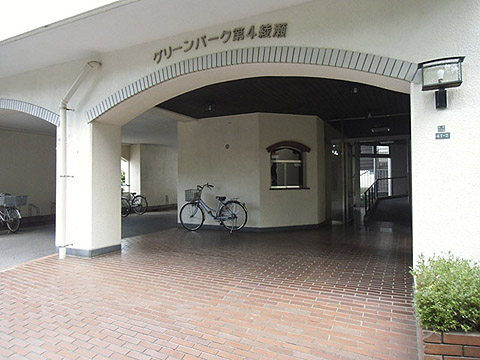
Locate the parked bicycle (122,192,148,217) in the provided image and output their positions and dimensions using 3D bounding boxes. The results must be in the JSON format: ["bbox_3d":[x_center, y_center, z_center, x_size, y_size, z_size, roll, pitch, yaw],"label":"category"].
[{"bbox_3d":[-4.007,0.750,12.003,1.760,1.060,0.550,-1,0,26],"label":"parked bicycle"}]

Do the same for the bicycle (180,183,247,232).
[{"bbox_3d":[-0.627,0.656,7.683,1.760,1.110,0.560,-1,0,22],"label":"bicycle"}]

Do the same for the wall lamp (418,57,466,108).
[{"bbox_3d":[1.832,-0.870,3.029,0.362,0.414,0.230,-1,0,26],"label":"wall lamp"}]

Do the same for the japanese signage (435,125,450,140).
[{"bbox_3d":[1.904,-0.443,3.116,0.118,0.138,0.015,-1,0,26],"label":"japanese signage"}]

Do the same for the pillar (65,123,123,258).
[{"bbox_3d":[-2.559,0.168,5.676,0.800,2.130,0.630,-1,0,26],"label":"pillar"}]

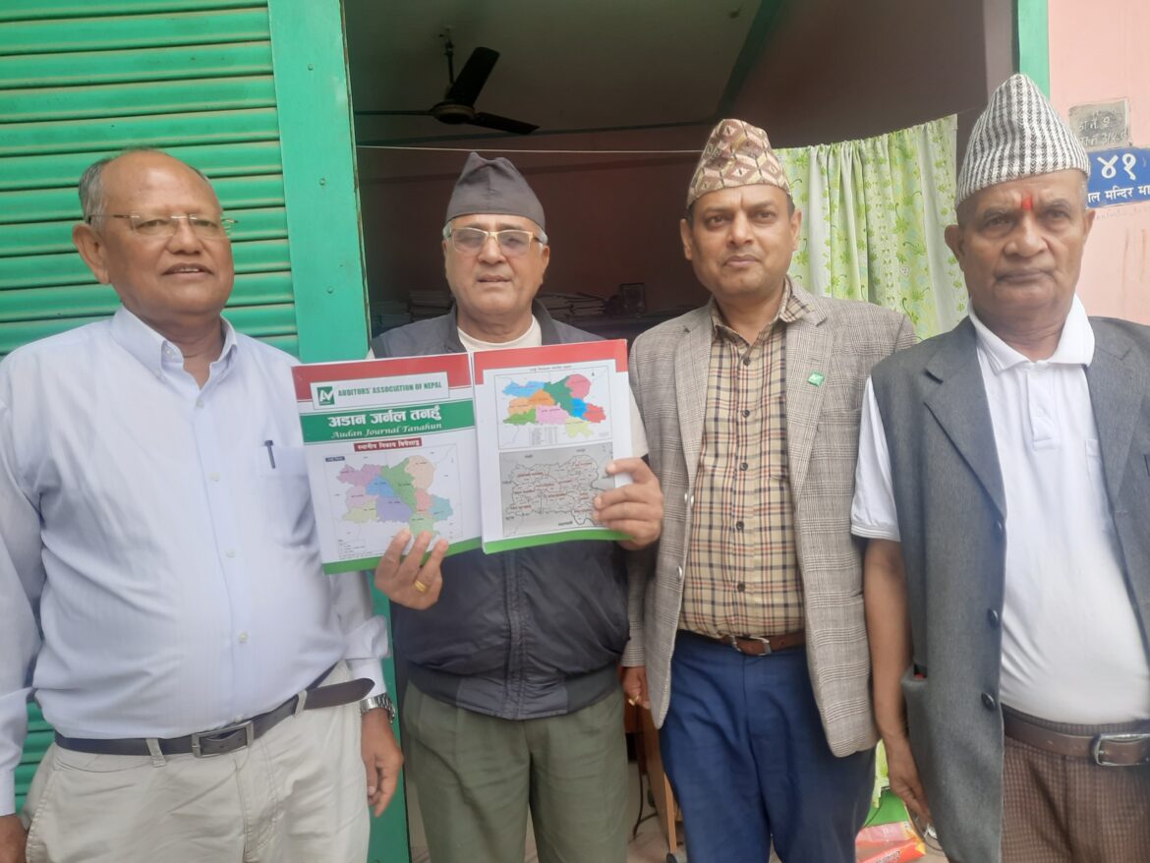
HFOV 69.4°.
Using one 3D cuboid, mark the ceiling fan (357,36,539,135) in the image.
[{"bbox_3d":[-0.632,-1.631,3.789,1.100,0.410,1.100,-4,4,0],"label":"ceiling fan"}]

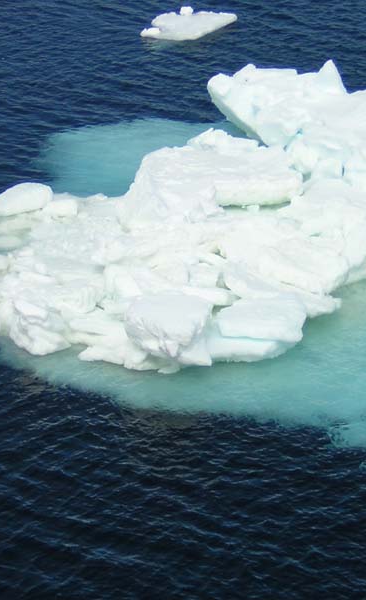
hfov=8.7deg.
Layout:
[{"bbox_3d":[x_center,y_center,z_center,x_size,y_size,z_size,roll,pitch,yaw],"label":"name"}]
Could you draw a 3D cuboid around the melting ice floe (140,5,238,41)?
[{"bbox_3d":[0.130,-5.763,50.483,2.100,0.400,1.250,-17,31,-31],"label":"melting ice floe"}]

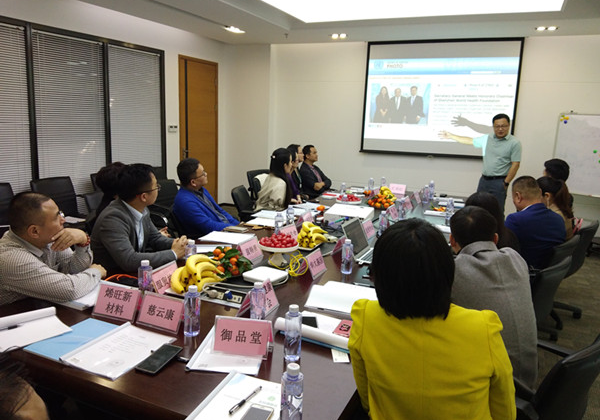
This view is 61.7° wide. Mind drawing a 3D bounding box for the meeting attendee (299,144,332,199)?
[{"bbox_3d":[0.251,-0.108,5.815,0.700,1.220,0.520,7,11,23],"label":"meeting attendee"}]

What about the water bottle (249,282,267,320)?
[{"bbox_3d":[-0.156,0.362,1.899,0.058,0.183,0.058,2,10,0],"label":"water bottle"}]

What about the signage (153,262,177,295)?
[{"bbox_3d":[-0.622,0.310,2.307,0.087,0.110,0.184,6,11,22],"label":"signage"}]

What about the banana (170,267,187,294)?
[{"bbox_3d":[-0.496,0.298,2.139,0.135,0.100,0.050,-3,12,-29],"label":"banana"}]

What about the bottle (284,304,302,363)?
[{"bbox_3d":[-0.020,0.387,1.599,0.055,0.177,0.055,2,10,0],"label":"bottle"}]

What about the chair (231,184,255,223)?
[{"bbox_3d":[-0.327,0.250,4.614,0.600,0.920,0.600,4,10,12],"label":"chair"}]

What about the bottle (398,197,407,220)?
[{"bbox_3d":[0.819,-0.006,4.024,0.055,0.177,0.055,7,11,23],"label":"bottle"}]

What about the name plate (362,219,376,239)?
[{"bbox_3d":[0.454,0.122,3.412,0.085,0.107,0.200,7,11,23],"label":"name plate"}]

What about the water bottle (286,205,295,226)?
[{"bbox_3d":[-0.067,0.059,3.586,0.056,0.180,0.056,2,10,0],"label":"water bottle"}]

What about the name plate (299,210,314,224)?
[{"bbox_3d":[0.049,0.070,3.792,0.087,0.110,0.184,6,11,22],"label":"name plate"}]

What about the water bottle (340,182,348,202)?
[{"bbox_3d":[0.432,-0.173,4.979,0.056,0.180,0.056,2,10,0],"label":"water bottle"}]

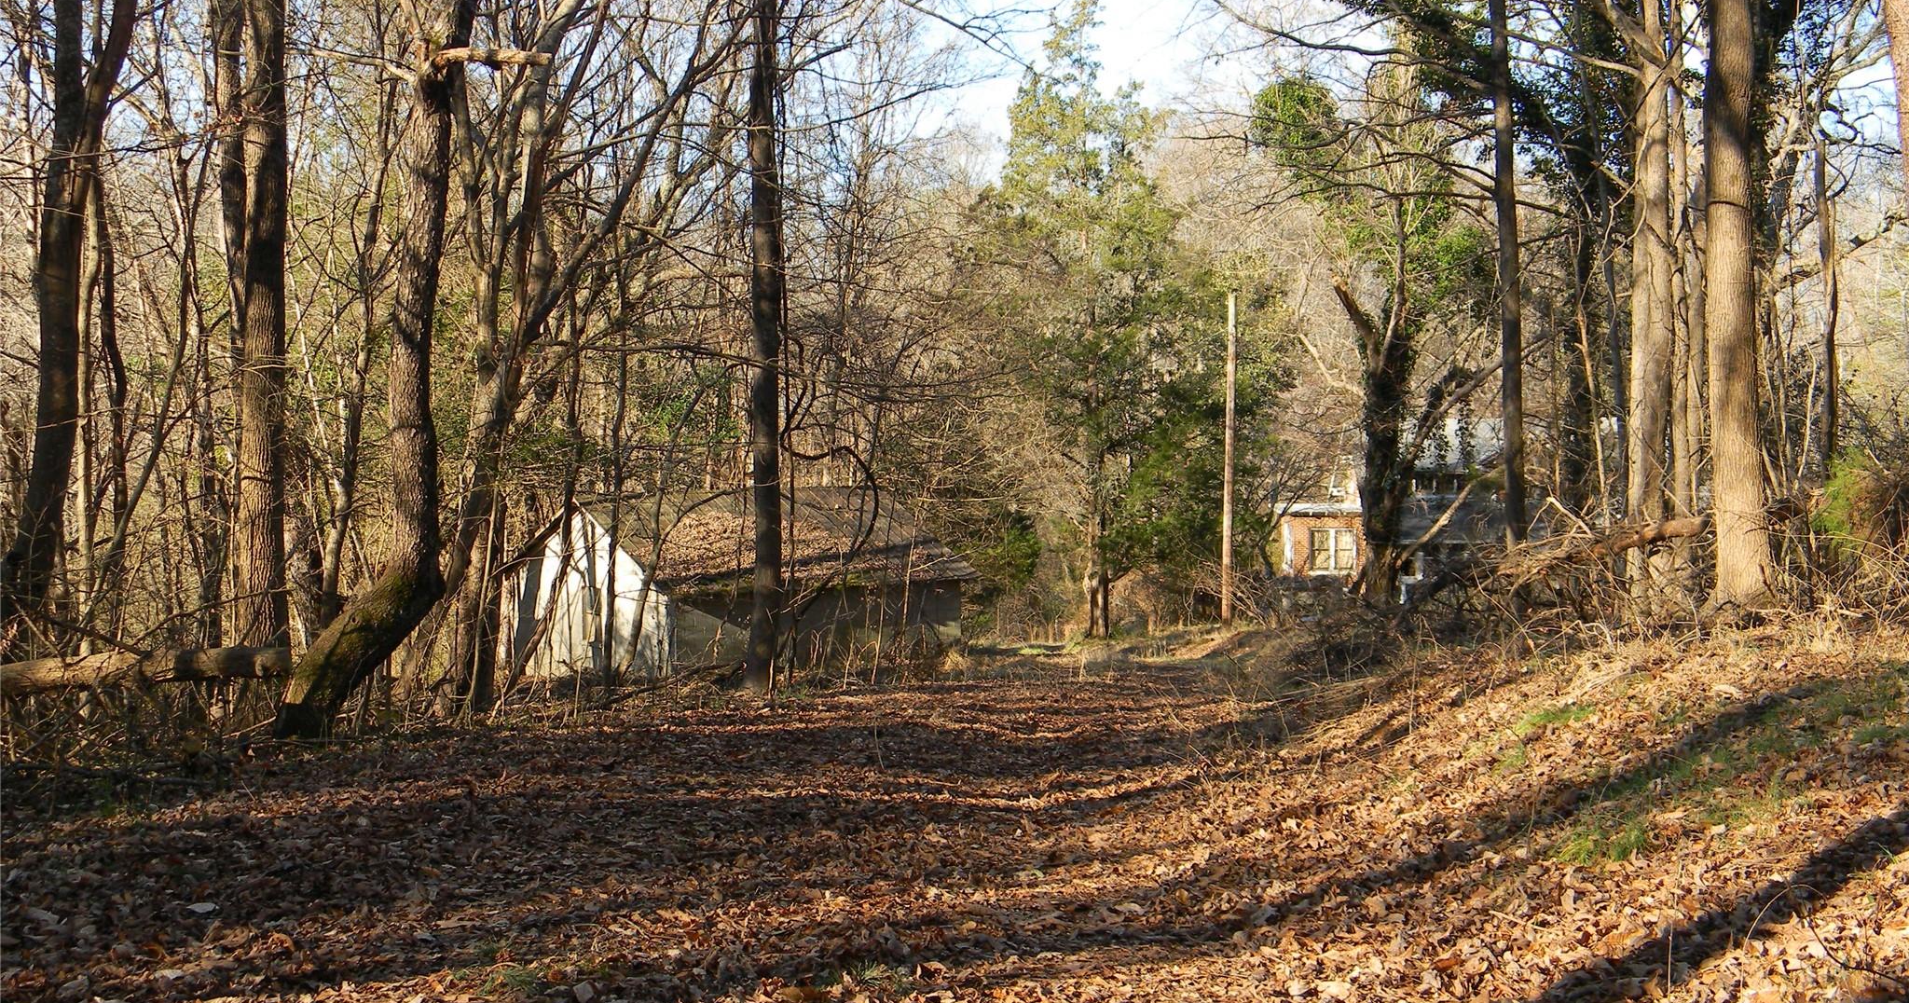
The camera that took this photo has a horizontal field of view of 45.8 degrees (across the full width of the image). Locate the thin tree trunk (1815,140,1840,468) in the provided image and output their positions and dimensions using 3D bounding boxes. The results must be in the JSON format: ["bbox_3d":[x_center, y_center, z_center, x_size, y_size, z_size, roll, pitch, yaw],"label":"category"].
[{"bbox_3d":[11.962,-2.658,31.000,0.290,4.601,0.270,0,-1,0],"label":"thin tree trunk"}]

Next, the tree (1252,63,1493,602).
[{"bbox_3d":[8.326,-3.354,45.000,4.808,10.715,4.600,0,-1,0],"label":"tree"}]

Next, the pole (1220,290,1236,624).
[{"bbox_3d":[6.173,-1.009,51.000,0.270,7.501,0.260,0,-1,0],"label":"pole"}]

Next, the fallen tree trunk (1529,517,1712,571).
[{"bbox_3d":[7.934,0.508,27.000,2.250,0.270,0.280,-13,0,0],"label":"fallen tree trunk"}]

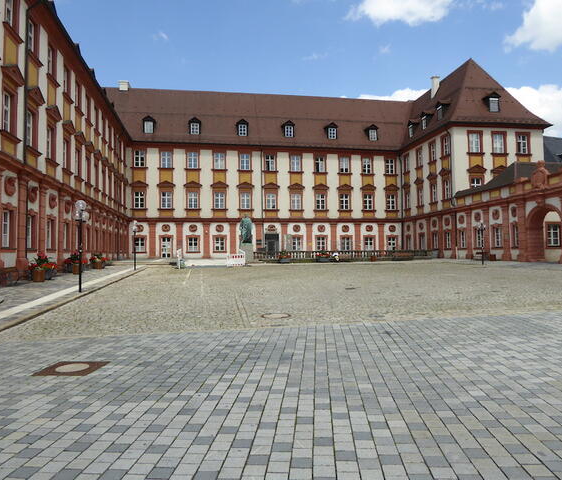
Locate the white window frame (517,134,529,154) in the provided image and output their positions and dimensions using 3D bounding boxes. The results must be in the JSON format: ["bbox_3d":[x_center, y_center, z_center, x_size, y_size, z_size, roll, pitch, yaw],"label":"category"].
[{"bbox_3d":[26.540,-10.412,50.709,1.220,2.100,0.180,0,-2,-10],"label":"white window frame"}]

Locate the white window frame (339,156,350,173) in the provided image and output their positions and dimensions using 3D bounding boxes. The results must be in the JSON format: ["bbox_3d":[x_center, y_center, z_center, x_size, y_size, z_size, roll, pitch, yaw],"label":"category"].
[{"bbox_3d":[8.222,-9.692,59.946,1.220,1.980,0.170,0,-2,-10],"label":"white window frame"}]

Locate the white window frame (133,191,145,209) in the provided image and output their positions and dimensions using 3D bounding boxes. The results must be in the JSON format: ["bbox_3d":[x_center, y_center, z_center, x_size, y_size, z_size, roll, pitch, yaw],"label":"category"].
[{"bbox_3d":[-17.152,-4.821,56.266,1.250,2.060,0.180,0,-2,-10],"label":"white window frame"}]

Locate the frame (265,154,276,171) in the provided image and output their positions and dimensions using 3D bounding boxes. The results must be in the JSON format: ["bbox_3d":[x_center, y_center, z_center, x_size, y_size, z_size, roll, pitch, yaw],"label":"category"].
[{"bbox_3d":[-1.245,-9.382,56.204,1.291,2.043,0.150,0,-2,-10],"label":"frame"}]

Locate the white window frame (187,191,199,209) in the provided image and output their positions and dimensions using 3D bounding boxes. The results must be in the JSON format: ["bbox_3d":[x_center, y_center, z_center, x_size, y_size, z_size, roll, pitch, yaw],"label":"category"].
[{"bbox_3d":[-10.118,-4.576,53.476,1.186,1.844,0.150,0,-2,-10],"label":"white window frame"}]

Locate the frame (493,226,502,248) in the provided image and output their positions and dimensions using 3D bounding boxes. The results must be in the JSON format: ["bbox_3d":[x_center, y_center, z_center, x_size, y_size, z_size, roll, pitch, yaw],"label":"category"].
[{"bbox_3d":[19.498,-0.224,41.397,0.180,1.780,1.100,0,-2,-10],"label":"frame"}]

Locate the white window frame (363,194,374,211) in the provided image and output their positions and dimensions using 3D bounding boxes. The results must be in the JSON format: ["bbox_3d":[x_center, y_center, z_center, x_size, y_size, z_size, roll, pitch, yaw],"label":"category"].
[{"bbox_3d":[11.571,-4.987,60.983,1.340,2.030,0.200,0,-2,-10],"label":"white window frame"}]

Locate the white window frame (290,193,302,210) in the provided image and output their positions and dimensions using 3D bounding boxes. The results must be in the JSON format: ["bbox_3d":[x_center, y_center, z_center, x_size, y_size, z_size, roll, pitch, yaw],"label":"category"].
[{"bbox_3d":[1.973,-4.869,59.222,1.340,2.030,0.200,0,-2,-10],"label":"white window frame"}]

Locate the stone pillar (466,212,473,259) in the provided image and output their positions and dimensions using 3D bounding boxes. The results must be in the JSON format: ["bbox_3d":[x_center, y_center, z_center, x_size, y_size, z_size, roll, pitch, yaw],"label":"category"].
[{"bbox_3d":[17.085,-0.403,41.893,0.400,4.303,0.800,0,-2,-9],"label":"stone pillar"}]

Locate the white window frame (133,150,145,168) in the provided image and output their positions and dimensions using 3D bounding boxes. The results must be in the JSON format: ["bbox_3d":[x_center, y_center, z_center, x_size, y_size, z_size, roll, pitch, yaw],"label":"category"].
[{"bbox_3d":[-16.020,-9.199,52.590,1.218,1.906,0.150,0,-2,-10],"label":"white window frame"}]

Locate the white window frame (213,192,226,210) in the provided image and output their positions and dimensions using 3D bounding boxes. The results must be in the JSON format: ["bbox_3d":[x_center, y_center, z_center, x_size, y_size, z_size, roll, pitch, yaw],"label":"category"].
[{"bbox_3d":[-7.514,-4.796,57.085,1.250,2.020,0.170,0,-2,-10],"label":"white window frame"}]

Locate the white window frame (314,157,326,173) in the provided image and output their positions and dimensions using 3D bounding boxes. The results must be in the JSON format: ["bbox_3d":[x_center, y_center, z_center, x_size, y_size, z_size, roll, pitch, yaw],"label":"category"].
[{"bbox_3d":[4.883,-9.306,57.270,1.303,1.895,0.150,0,-2,-10],"label":"white window frame"}]

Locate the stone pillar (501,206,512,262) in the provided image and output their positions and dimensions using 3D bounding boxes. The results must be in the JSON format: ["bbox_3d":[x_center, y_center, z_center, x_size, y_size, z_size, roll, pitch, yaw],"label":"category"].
[{"bbox_3d":[18.013,-0.559,36.920,0.400,4.433,0.950,0,-2,-8],"label":"stone pillar"}]

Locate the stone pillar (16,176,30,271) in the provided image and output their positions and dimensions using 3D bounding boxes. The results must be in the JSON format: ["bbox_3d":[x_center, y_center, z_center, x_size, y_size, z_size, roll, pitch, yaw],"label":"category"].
[{"bbox_3d":[-12.219,-0.804,21.865,0.280,4.550,0.880,0,-2,-10],"label":"stone pillar"}]

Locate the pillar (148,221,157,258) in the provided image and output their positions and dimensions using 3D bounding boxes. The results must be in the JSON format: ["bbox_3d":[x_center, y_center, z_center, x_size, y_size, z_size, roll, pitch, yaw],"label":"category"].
[{"bbox_3d":[-14.754,0.009,53.237,0.981,4.172,0.400,0,-2,-10],"label":"pillar"}]

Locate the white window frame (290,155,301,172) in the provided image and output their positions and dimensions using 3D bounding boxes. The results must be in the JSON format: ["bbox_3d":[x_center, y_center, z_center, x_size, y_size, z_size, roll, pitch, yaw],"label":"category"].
[{"bbox_3d":[1.935,-9.762,59.215,1.340,2.030,0.200,0,-2,-10],"label":"white window frame"}]

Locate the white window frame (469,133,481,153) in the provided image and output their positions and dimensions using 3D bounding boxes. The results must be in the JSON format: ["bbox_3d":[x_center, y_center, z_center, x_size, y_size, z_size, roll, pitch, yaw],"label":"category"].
[{"bbox_3d":[19.416,-9.693,46.302,1.252,1.909,0.150,0,-2,-10],"label":"white window frame"}]

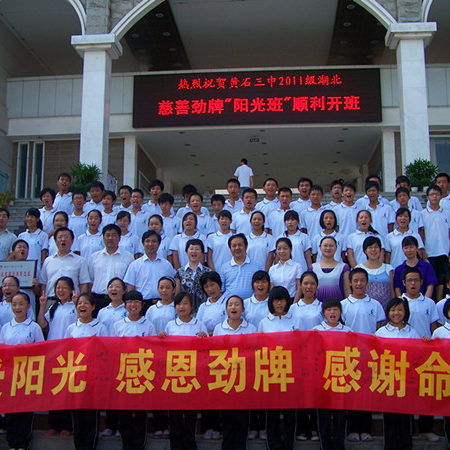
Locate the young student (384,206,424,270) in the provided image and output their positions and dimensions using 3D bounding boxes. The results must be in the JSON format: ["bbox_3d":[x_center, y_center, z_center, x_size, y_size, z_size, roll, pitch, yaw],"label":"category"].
[{"bbox_3d":[2.185,0.572,7.940,0.450,1.591,0.280,-1,-9,7],"label":"young student"}]

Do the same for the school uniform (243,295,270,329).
[{"bbox_3d":[0.335,0.988,6.455,0.440,0.640,0.270,-1,-7,4],"label":"school uniform"}]

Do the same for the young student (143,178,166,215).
[{"bbox_3d":[-0.964,0.206,9.445,0.460,1.730,0.290,0,-7,0],"label":"young student"}]

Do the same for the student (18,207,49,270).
[{"bbox_3d":[-2.449,0.584,8.281,0.440,1.600,0.280,1,-7,-4],"label":"student"}]

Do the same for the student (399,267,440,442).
[{"bbox_3d":[1.801,1.200,6.174,0.500,1.623,0.300,-1,-6,10],"label":"student"}]

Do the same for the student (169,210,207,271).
[{"bbox_3d":[-0.444,0.614,8.165,0.450,1.561,0.280,0,-9,3],"label":"student"}]

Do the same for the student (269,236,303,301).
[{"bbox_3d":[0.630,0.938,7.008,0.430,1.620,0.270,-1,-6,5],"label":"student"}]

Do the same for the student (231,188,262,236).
[{"bbox_3d":[0.325,0.342,9.016,0.470,1.700,0.290,0,-7,4],"label":"student"}]

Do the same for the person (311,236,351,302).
[{"bbox_3d":[1.193,0.930,7.353,0.480,1.600,0.300,-1,-7,7],"label":"person"}]

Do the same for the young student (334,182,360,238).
[{"bbox_3d":[1.590,0.314,8.310,0.460,1.743,0.280,-1,-6,8],"label":"young student"}]

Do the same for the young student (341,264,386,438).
[{"bbox_3d":[1.332,1.255,6.398,0.470,1.670,0.320,-1,-7,8],"label":"young student"}]

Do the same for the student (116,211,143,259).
[{"bbox_3d":[-1.316,0.601,8.627,0.440,1.587,0.270,0,-8,-2],"label":"student"}]

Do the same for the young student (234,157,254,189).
[{"bbox_3d":[0.562,-1.072,18.871,0.520,1.700,0.340,0,-7,3],"label":"young student"}]

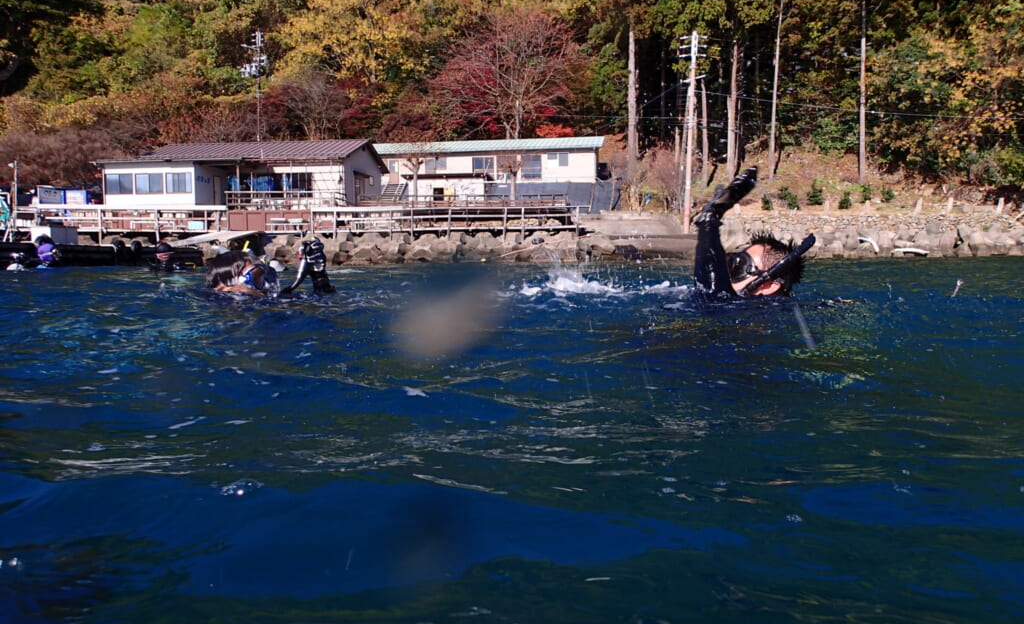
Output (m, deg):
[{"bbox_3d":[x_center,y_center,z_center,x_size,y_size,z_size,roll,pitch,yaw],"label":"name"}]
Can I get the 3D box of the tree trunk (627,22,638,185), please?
[{"bbox_3d":[9.125,-15.562,56.000,0.750,12.300,0.750,-1,4,0],"label":"tree trunk"}]

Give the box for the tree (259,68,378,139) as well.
[{"bbox_3d":[-15.435,-16.637,59.915,9.300,6.370,8.000,0,4,0],"label":"tree"}]

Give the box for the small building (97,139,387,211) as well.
[{"bbox_3d":[-17.096,-8.741,48.309,15.820,4.580,7.800,0,4,7],"label":"small building"}]

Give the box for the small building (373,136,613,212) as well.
[{"bbox_3d":[-1.719,-11.088,61.504,18.580,6.210,6.500,0,4,9],"label":"small building"}]

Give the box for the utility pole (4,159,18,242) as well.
[{"bbox_3d":[-22.966,-5.126,34.000,0.550,3.700,0.350,0,4,0],"label":"utility pole"}]

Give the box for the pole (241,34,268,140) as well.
[{"bbox_3d":[-22.803,-19.769,66.000,2.200,10.800,1.200,0,4,0],"label":"pole"}]

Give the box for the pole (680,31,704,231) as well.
[{"bbox_3d":[11.028,-10.997,45.307,1.750,12.070,0.700,0,4,0],"label":"pole"}]

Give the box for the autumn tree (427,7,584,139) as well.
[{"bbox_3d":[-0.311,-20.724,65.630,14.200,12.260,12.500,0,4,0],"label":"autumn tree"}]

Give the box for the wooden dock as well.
[{"bbox_3d":[-10.421,-4.589,37.500,28.000,1.900,4.500,0,4,3],"label":"wooden dock"}]

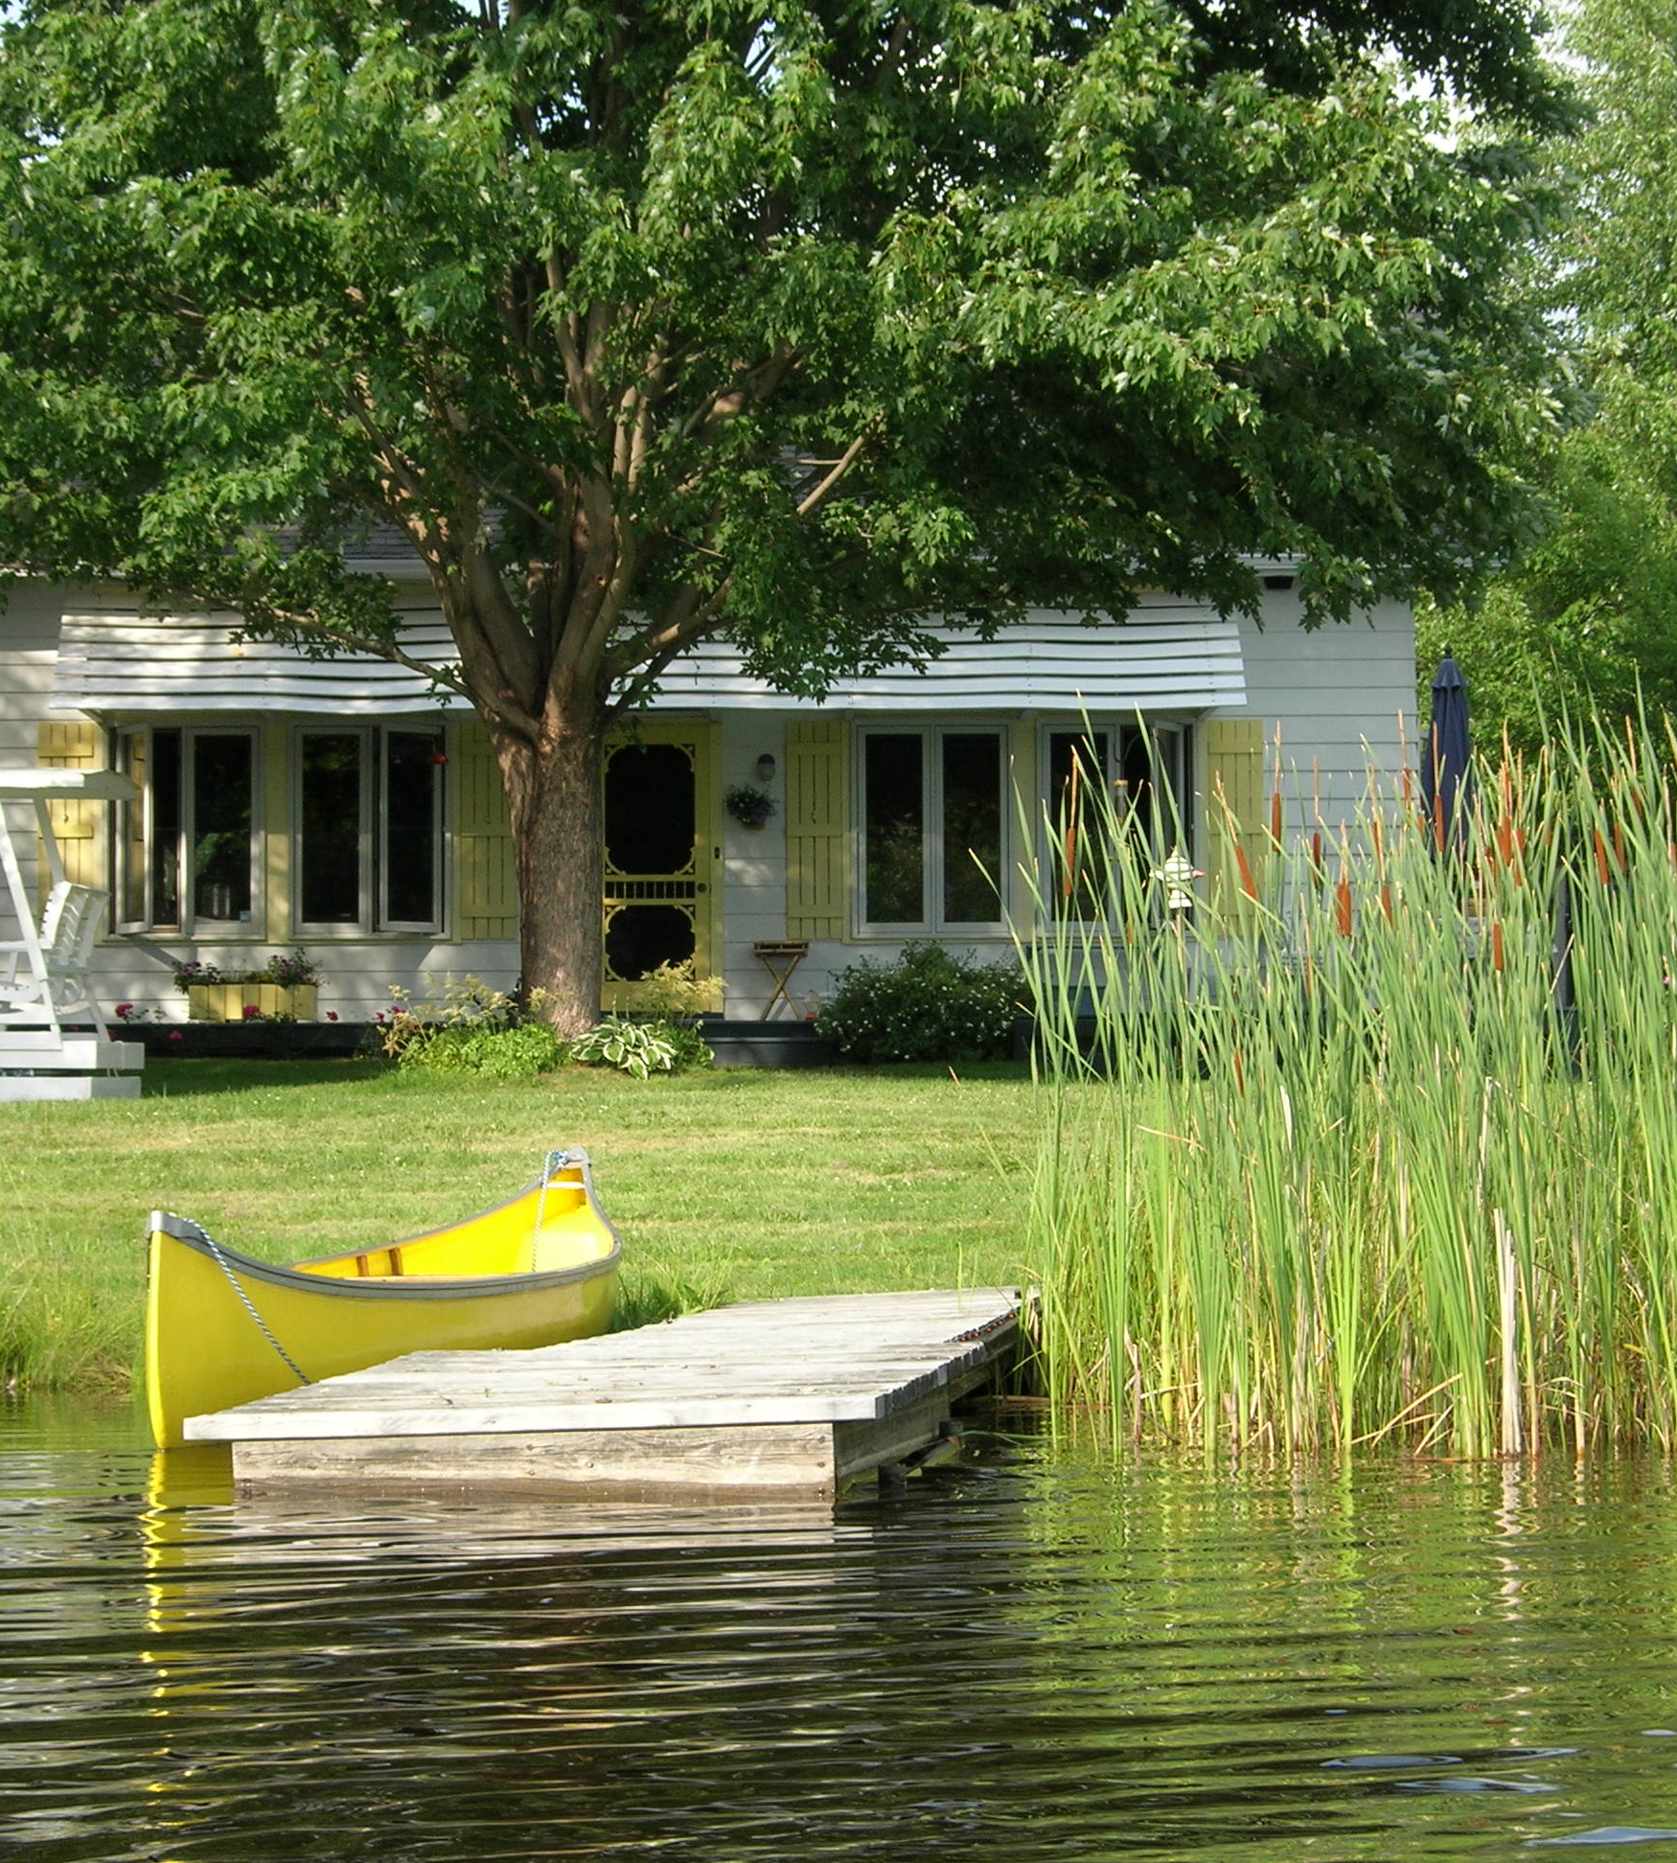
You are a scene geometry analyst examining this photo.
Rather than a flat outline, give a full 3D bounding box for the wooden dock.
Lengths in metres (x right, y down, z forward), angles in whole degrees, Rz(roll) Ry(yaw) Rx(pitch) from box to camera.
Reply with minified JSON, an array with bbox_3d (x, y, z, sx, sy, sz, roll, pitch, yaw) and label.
[{"bbox_3d":[-0.259,0.942,11.000,1.240,0.200,3.800,0,-1,9],"label":"wooden dock"}]

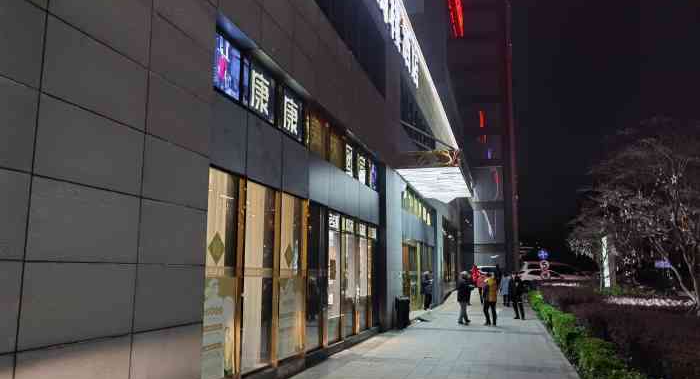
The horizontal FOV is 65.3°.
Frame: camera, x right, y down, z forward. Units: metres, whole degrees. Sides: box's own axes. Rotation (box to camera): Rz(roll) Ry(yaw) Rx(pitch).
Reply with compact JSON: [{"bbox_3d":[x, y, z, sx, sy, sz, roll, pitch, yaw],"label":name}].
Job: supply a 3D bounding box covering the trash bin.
[{"bbox_3d":[1.525,3.586,15.924,0.400,0.955,0.400,-2,-9,16],"label":"trash bin"}]

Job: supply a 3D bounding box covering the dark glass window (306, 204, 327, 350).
[{"bbox_3d":[-0.598,1.557,9.931,0.100,2.570,1.000,-2,-9,16],"label":"dark glass window"}]

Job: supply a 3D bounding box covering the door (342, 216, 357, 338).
[{"bbox_3d":[-0.006,1.898,11.970,0.100,2.550,1.100,-2,-9,16],"label":"door"}]

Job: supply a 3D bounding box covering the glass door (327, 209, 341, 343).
[{"bbox_3d":[-0.324,1.745,10.870,0.100,2.500,0.930,-2,-9,16],"label":"glass door"}]

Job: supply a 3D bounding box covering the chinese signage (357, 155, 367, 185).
[{"bbox_3d":[0.290,-0.480,14.100,0.100,0.660,0.900,-2,-9,16],"label":"chinese signage"}]

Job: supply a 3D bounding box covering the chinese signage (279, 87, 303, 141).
[{"bbox_3d":[-0.995,-1.254,9.212,0.120,0.750,0.900,-2,-9,16],"label":"chinese signage"}]

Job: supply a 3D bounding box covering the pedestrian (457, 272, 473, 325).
[{"bbox_3d":[3.557,3.380,17.072,0.450,1.670,0.500,3,-9,-17],"label":"pedestrian"}]

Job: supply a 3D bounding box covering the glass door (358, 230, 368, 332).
[{"bbox_3d":[0.331,2.169,13.120,0.100,2.380,0.950,-2,-9,16],"label":"glass door"}]

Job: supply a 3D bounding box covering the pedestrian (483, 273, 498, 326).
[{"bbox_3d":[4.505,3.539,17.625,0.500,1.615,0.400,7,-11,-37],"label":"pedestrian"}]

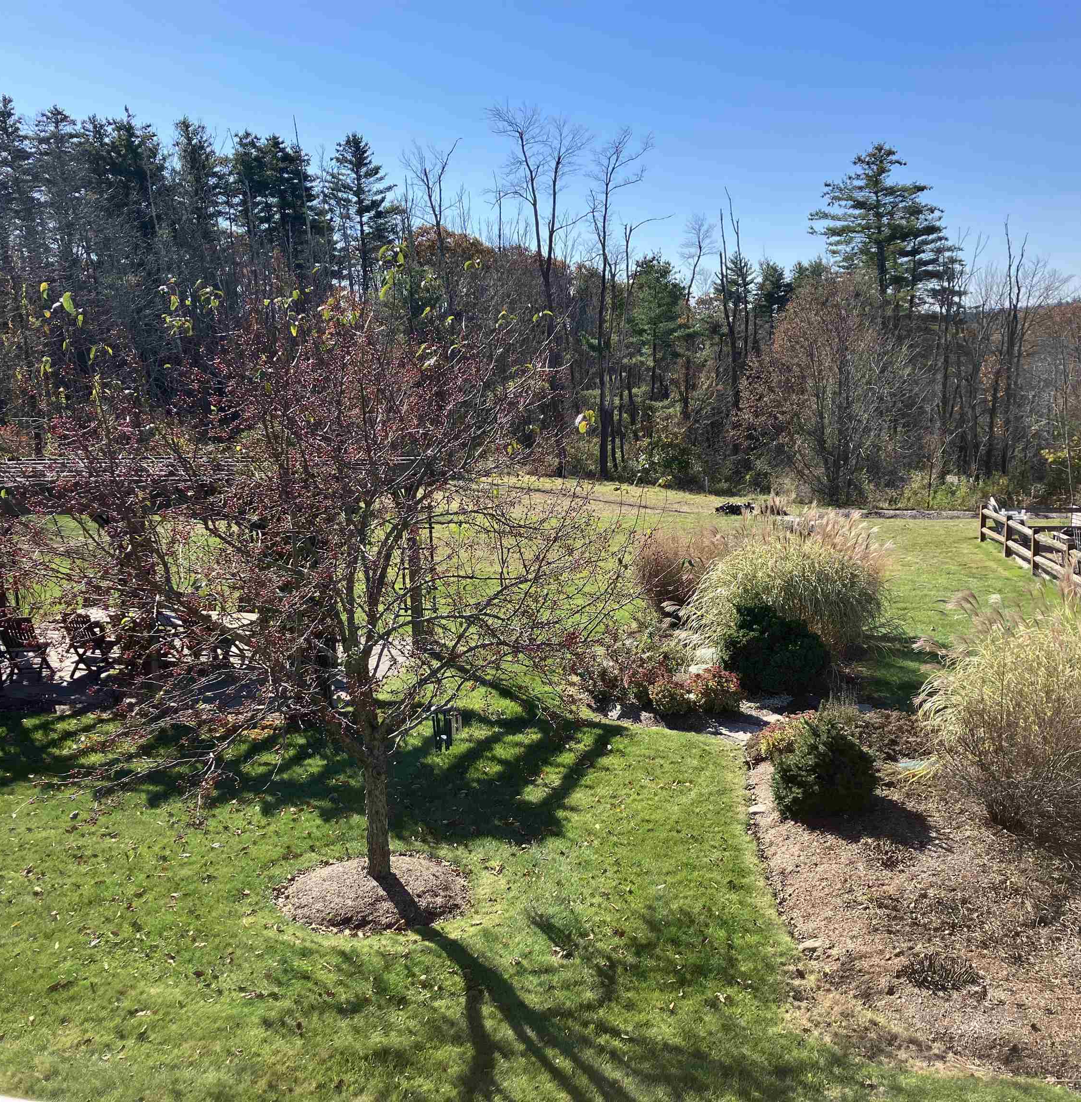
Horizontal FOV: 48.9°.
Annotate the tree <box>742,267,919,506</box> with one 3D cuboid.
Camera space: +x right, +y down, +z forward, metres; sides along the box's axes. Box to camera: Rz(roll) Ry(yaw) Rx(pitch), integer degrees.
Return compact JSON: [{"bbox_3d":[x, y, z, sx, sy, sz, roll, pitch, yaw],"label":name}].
[{"bbox_3d":[10.174,-5.507,40.956,6.100,7.900,5.900,-1,9,0],"label":"tree"}]

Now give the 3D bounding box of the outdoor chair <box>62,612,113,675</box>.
[{"bbox_3d":[-6.233,1.249,16.389,0.540,0.890,0.570,2,10,22],"label":"outdoor chair"}]

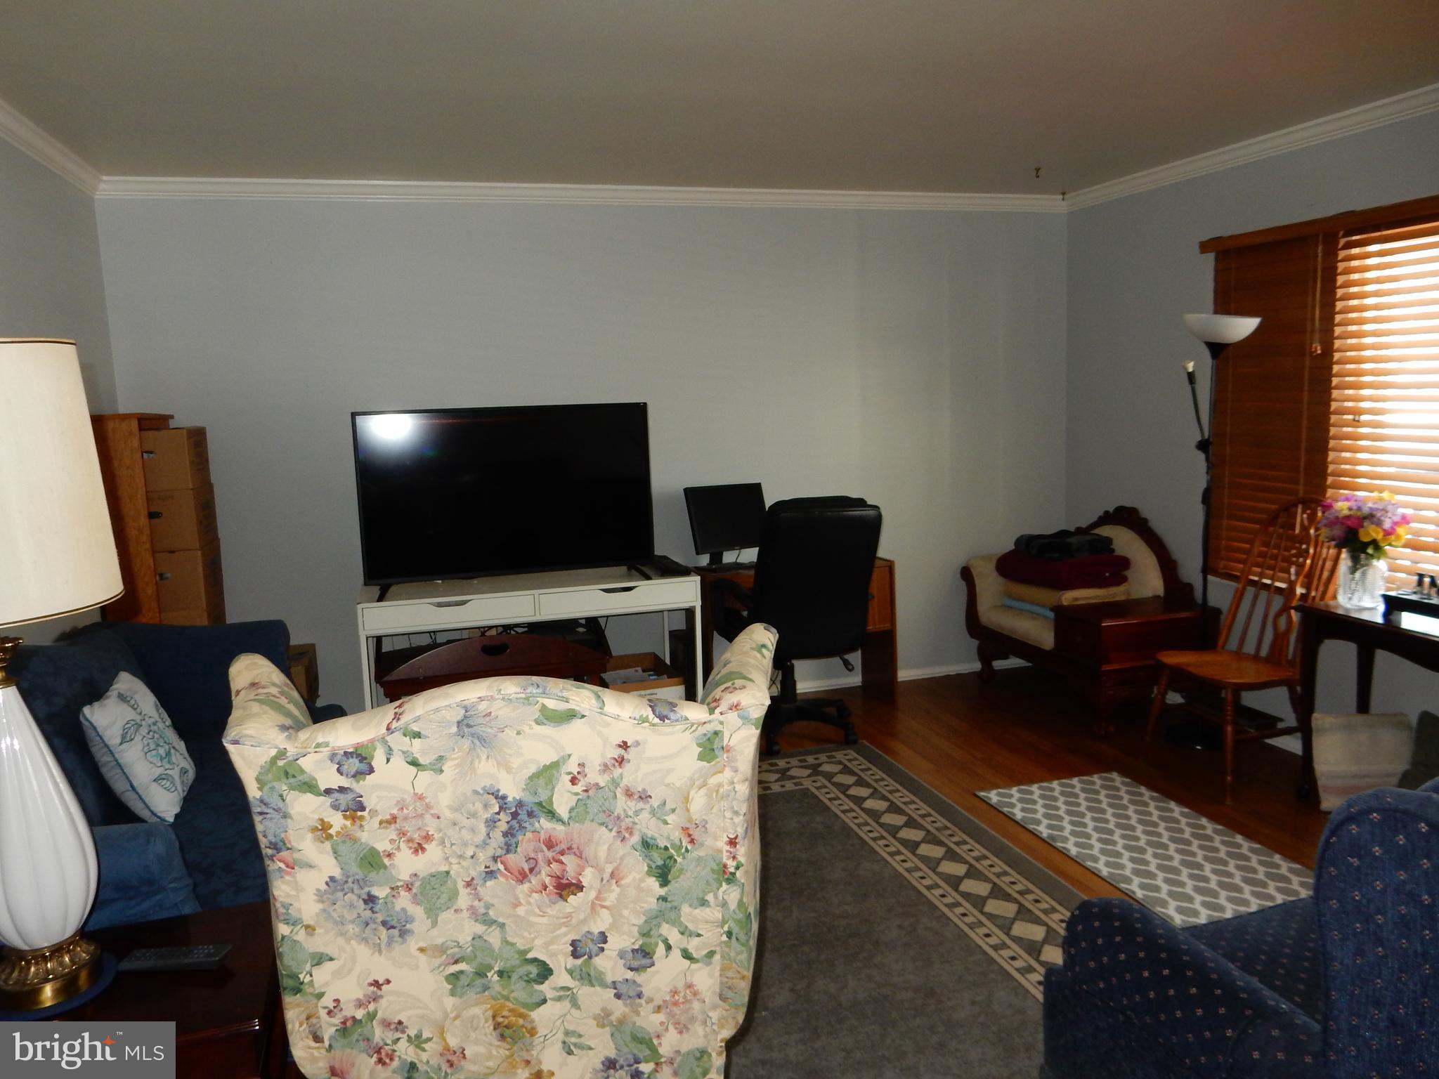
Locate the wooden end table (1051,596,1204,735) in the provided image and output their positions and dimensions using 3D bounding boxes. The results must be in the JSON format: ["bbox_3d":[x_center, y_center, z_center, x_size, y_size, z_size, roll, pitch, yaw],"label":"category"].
[{"bbox_3d":[1.812,0.552,4.640,0.510,0.490,0.320,-5,9,-17],"label":"wooden end table"}]

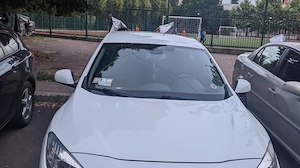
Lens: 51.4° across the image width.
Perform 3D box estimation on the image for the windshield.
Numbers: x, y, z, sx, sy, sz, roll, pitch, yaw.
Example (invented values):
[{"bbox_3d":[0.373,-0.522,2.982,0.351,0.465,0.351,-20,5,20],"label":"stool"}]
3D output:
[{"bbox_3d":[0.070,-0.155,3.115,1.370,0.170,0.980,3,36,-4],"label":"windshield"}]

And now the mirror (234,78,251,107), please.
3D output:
[{"bbox_3d":[0.965,0.021,3.257,0.220,0.180,0.170,3,10,-4],"label":"mirror"}]

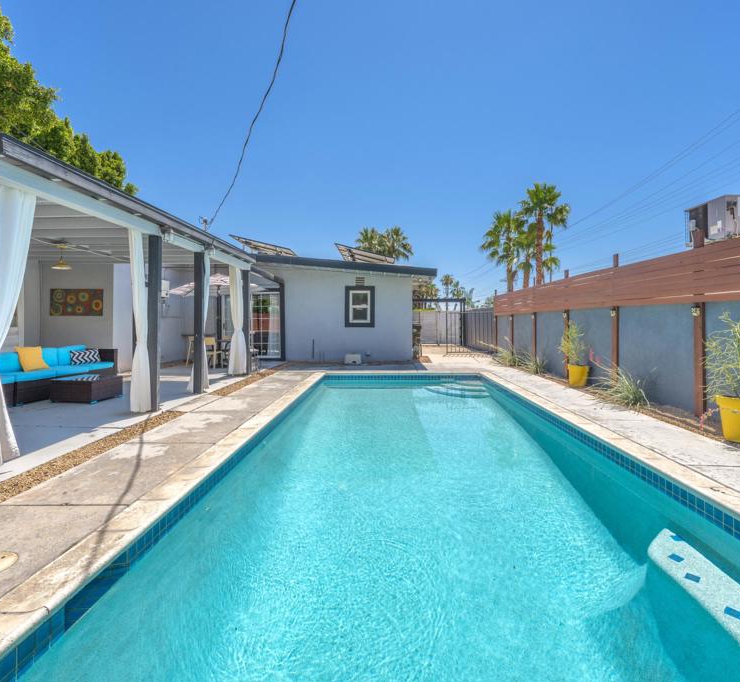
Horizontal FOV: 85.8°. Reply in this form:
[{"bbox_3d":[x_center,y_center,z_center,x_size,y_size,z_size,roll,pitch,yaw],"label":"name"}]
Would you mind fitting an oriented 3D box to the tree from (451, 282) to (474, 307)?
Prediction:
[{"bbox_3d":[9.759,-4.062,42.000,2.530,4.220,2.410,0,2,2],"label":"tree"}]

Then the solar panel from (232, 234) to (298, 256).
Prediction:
[{"bbox_3d":[-3.310,-3.020,13.600,1.970,0.200,3.000,13,2,1],"label":"solar panel"}]

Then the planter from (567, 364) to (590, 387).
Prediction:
[{"bbox_3d":[4.081,0.678,7.780,0.400,0.420,0.400,0,2,2],"label":"planter"}]

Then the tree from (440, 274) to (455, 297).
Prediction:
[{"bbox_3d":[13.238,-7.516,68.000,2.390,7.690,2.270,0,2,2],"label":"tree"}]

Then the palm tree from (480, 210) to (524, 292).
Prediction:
[{"bbox_3d":[10.000,-5.050,30.000,3.400,9.600,3.400,0,2,2],"label":"palm tree"}]

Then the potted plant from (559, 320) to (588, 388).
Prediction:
[{"bbox_3d":[4.006,0.254,7.780,0.530,1.280,0.520,0,2,2],"label":"potted plant"}]

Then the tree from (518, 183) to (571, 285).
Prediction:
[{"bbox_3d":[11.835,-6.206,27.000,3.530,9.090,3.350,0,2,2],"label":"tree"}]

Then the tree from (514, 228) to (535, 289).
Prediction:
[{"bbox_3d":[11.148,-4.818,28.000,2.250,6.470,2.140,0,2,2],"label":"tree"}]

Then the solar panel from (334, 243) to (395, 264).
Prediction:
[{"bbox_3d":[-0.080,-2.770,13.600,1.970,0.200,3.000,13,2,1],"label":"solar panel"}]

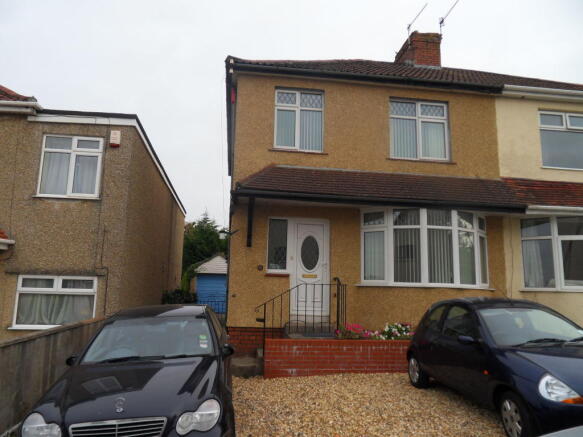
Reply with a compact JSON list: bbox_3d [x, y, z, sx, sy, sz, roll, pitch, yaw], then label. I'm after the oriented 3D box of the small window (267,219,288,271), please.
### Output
[{"bbox_3d":[-0.284,0.550,8.353,0.454,1.139,0.090,3,-9,-9],"label":"small window"}]

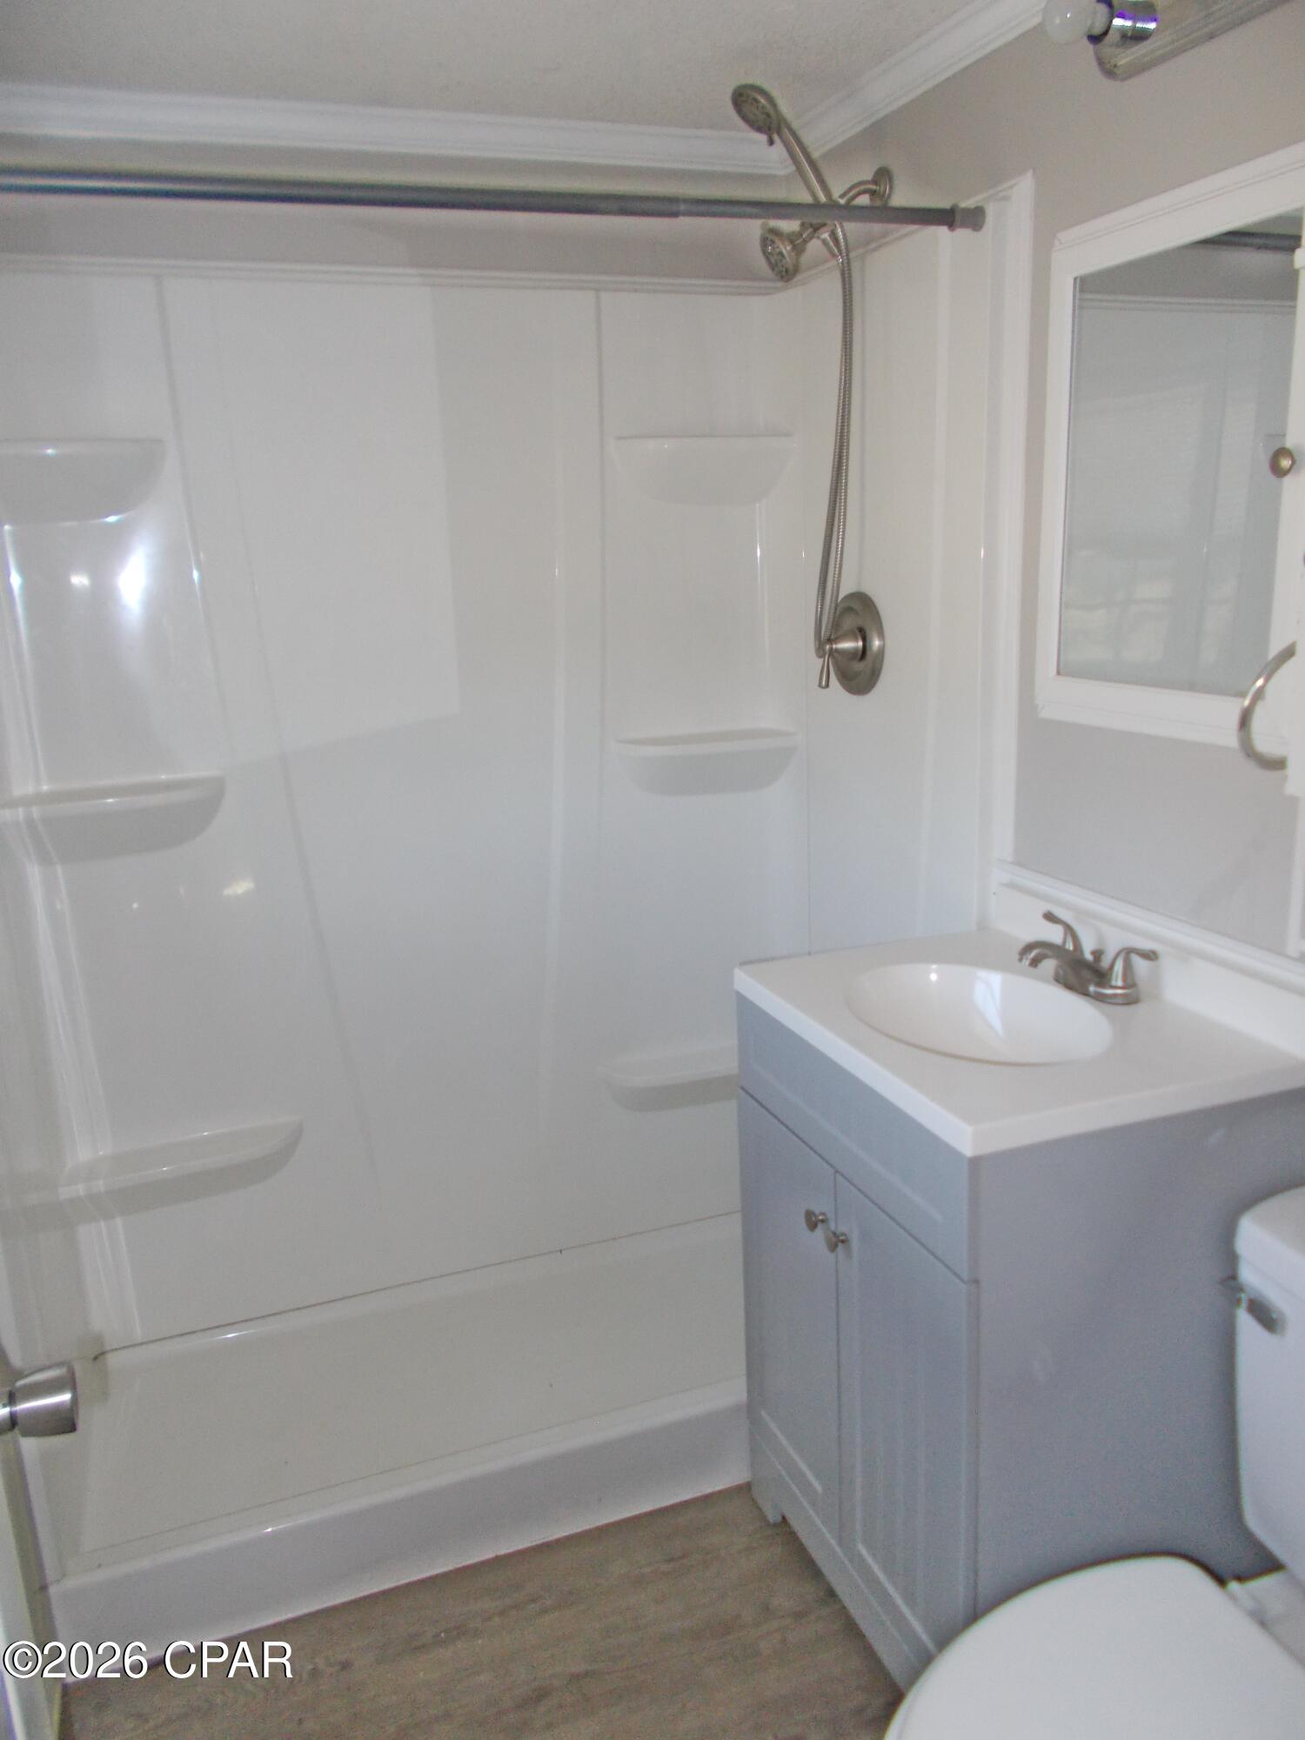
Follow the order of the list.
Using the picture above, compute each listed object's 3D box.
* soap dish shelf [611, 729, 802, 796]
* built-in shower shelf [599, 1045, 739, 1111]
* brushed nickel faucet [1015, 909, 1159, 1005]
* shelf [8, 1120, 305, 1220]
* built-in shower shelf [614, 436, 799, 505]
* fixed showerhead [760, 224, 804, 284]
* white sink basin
[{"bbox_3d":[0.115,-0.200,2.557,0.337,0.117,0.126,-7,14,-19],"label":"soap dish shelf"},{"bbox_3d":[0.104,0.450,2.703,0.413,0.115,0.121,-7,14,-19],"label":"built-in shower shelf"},{"bbox_3d":[0.551,0.128,1.742,0.156,0.083,0.216,-7,14,-19],"label":"brushed nickel faucet"},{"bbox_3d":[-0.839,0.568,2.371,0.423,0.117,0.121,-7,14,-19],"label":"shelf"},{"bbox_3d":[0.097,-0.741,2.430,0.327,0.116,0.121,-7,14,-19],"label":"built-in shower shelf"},{"bbox_3d":[0.211,-1.000,2.122,0.063,0.091,0.091,-35,22,-10],"label":"fixed showerhead"},{"bbox_3d":[0.421,0.246,1.727,0.302,0.131,0.408,-7,14,-19],"label":"white sink basin"}]

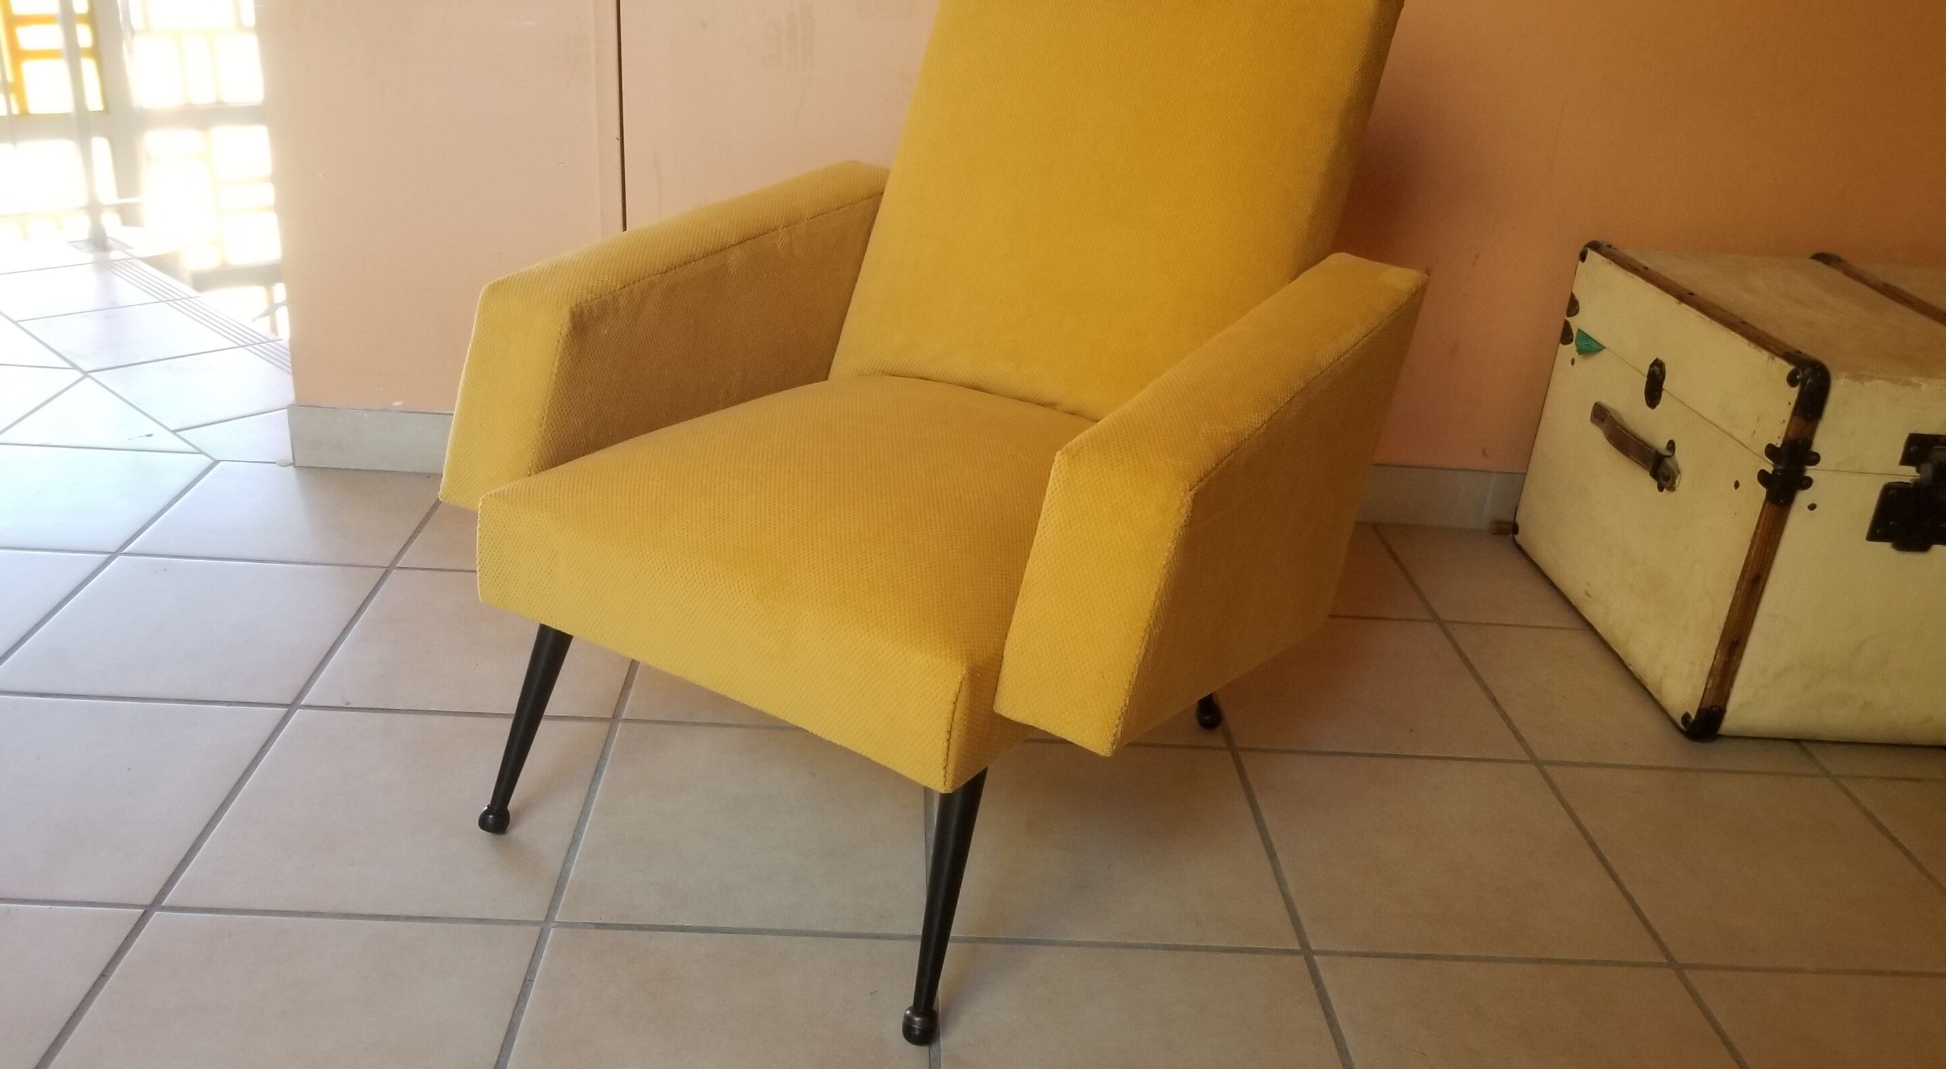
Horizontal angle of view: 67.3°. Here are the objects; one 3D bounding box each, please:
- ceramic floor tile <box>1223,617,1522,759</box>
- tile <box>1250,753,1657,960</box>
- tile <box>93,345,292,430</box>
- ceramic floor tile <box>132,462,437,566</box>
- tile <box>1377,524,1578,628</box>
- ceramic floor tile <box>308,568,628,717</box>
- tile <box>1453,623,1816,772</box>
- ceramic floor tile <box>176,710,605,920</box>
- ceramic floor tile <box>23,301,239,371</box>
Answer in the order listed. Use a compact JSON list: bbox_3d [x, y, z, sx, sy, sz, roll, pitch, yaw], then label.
[{"bbox_3d":[0.456,0.183,1.780,0.331,0.010,0.325,3,25,-4],"label":"ceramic floor tile"},{"bbox_3d":[0.467,0.321,1.480,0.331,0.010,0.325,3,25,-4],"label":"tile"},{"bbox_3d":[-1.239,-0.235,2.377,0.324,0.010,0.252,24,31,36],"label":"tile"},{"bbox_3d":[-0.905,-0.030,1.991,0.331,0.010,0.325,3,25,-4],"label":"ceramic floor tile"},{"bbox_3d":[0.781,0.064,2.102,0.331,0.010,0.325,3,25,-4],"label":"tile"},{"bbox_3d":[-0.556,0.127,1.714,0.331,0.010,0.325,3,25,-4],"label":"ceramic floor tile"},{"bbox_3d":[0.795,0.201,1.803,0.331,0.010,0.325,3,25,-4],"label":"tile"},{"bbox_3d":[-0.542,0.265,1.414,0.331,0.010,0.325,3,25,-4],"label":"ceramic floor tile"},{"bbox_3d":[-1.485,-0.346,2.574,0.332,0.010,0.252,24,31,36],"label":"ceramic floor tile"}]

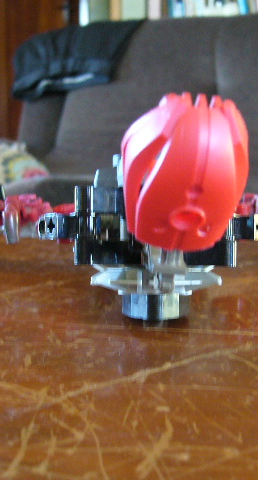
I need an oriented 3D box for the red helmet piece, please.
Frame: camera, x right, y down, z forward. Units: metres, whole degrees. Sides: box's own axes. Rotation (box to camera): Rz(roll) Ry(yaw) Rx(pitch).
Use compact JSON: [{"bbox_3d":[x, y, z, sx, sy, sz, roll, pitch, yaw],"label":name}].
[{"bbox_3d":[0.016,-0.020,0.183,0.036,0.046,0.031,5,3,-7],"label":"red helmet piece"}]

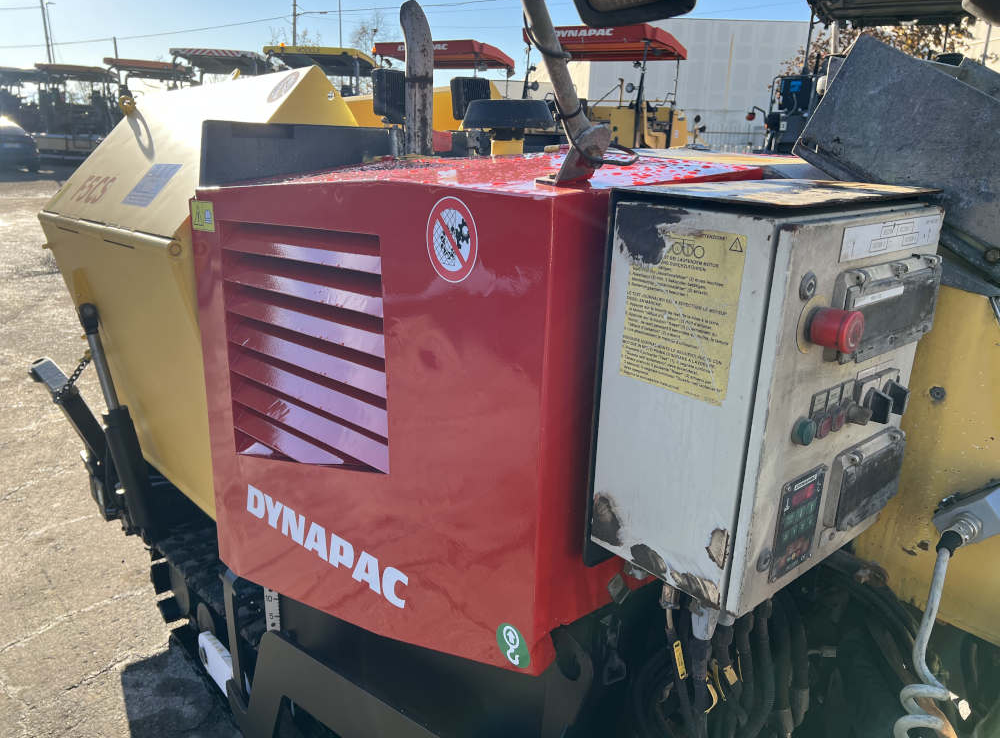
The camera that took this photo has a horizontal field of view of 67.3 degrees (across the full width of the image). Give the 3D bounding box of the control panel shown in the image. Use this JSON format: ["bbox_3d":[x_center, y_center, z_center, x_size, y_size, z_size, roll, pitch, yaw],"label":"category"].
[{"bbox_3d":[0.314,0.009,0.883,0.350,0.425,0.221,-12,20,-38],"label":"control panel"}]

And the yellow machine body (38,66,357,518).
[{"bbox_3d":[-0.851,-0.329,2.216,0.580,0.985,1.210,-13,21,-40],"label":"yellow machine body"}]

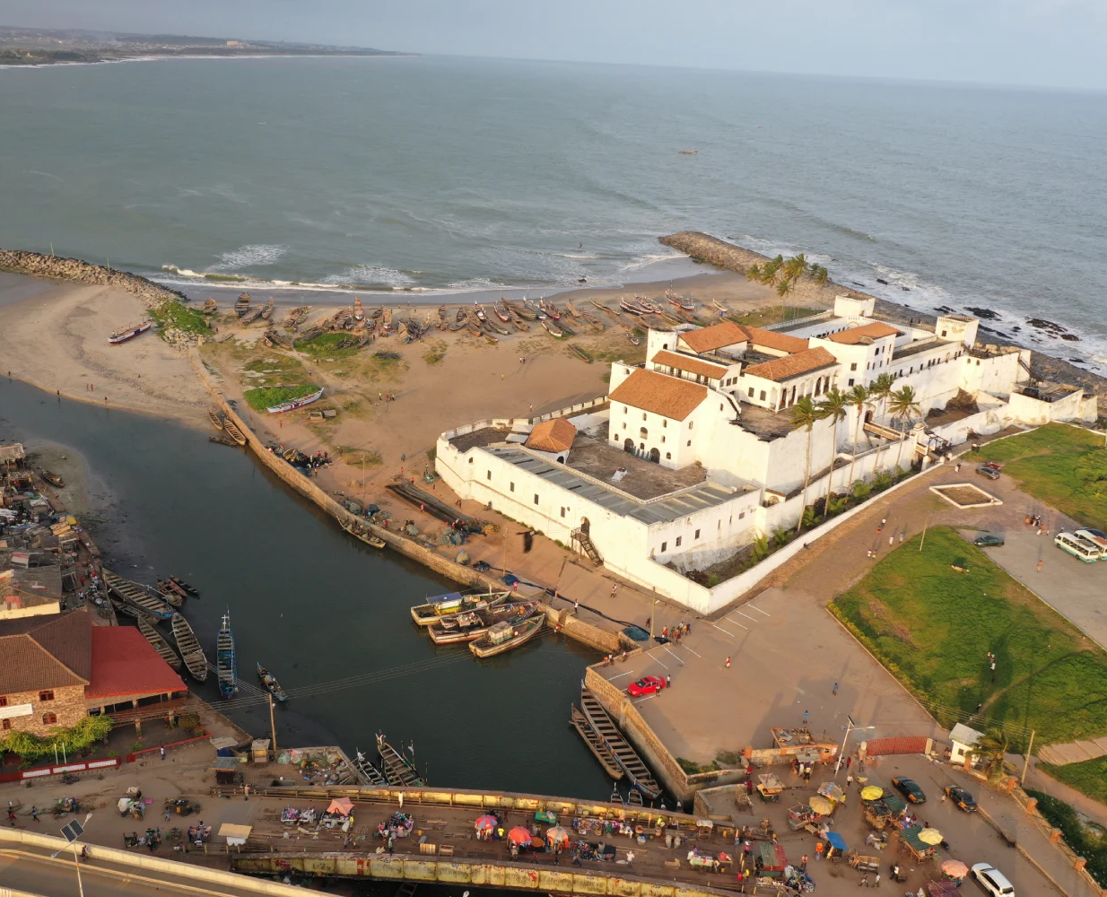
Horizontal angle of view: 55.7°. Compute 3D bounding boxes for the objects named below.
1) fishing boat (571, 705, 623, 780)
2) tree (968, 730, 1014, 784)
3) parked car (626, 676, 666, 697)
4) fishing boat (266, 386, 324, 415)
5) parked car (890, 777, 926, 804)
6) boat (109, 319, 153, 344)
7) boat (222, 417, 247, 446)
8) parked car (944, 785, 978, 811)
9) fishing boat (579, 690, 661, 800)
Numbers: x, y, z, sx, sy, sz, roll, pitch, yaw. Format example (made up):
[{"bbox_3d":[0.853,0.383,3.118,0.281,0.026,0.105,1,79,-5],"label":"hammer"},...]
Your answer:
[{"bbox_3d":[4.980,35.010,124.000,1.700,2.200,13.200,-6,22,-23],"label":"fishing boat"},{"bbox_3d":[49.790,34.750,117.940,5.000,5.500,5.000,3,21,0],"label":"tree"},{"bbox_3d":[11.650,29.590,130.640,4.650,1.430,1.830,-9,24,-30],"label":"parked car"},{"bbox_3d":[-56.850,-10.450,231.200,2.000,2.200,16.000,17,24,32],"label":"fishing boat"},{"bbox_3d":[39.340,37.570,115.630,1.640,1.400,3.850,-6,22,-22],"label":"parked car"},{"bbox_3d":[-113.560,-31.540,281.350,2.200,1.950,20.300,7,21,10],"label":"boat"},{"bbox_3d":[-65.880,-3.230,216.280,2.100,1.700,15.400,-9,24,-29],"label":"boat"},{"bbox_3d":[44.760,38.210,114.730,1.640,1.380,3.750,-5,22,-21],"label":"parked car"},{"bbox_3d":[7.750,34.720,125.290,2.400,2.200,21.500,-6,22,-22],"label":"fishing boat"}]

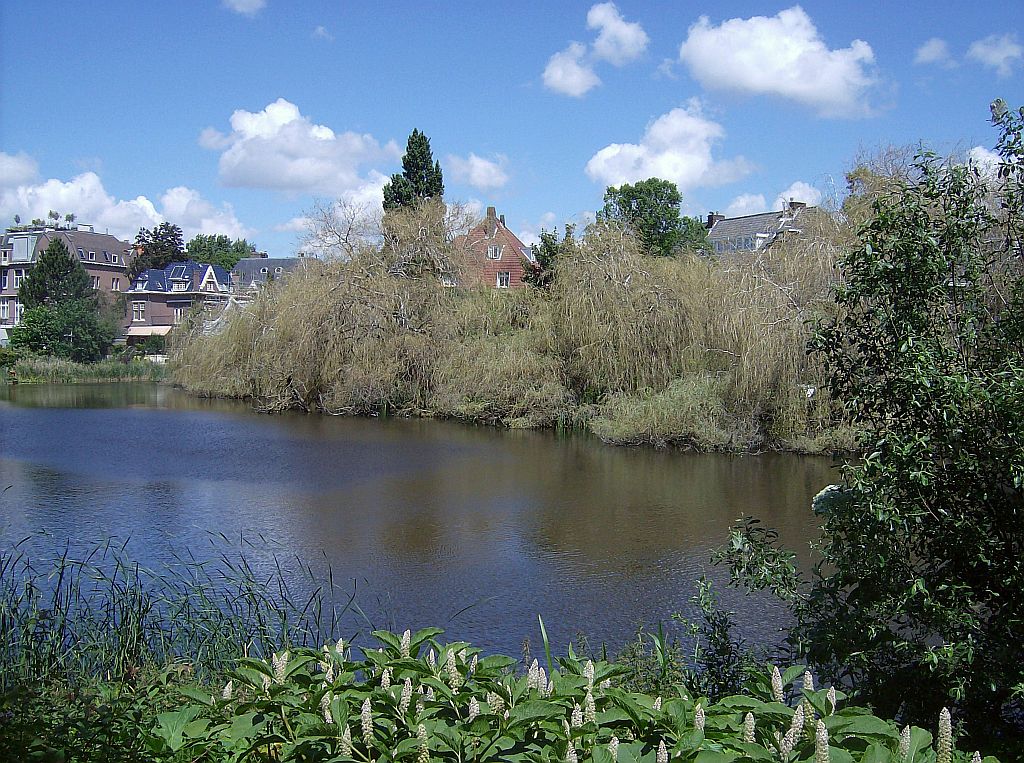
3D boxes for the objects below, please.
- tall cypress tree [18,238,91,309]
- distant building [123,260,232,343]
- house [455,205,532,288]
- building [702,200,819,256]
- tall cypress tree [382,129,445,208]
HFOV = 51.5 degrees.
[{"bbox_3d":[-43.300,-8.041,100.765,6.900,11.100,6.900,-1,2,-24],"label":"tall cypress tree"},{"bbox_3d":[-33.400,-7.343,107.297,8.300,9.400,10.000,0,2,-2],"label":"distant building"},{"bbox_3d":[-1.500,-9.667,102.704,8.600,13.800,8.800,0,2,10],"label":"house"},{"bbox_3d":[21.600,-8.744,91.731,9.000,12.800,11.500,-1,3,-34],"label":"building"},{"bbox_3d":[-7.300,-10.279,79.663,5.100,16.800,5.100,0,2,0],"label":"tall cypress tree"}]

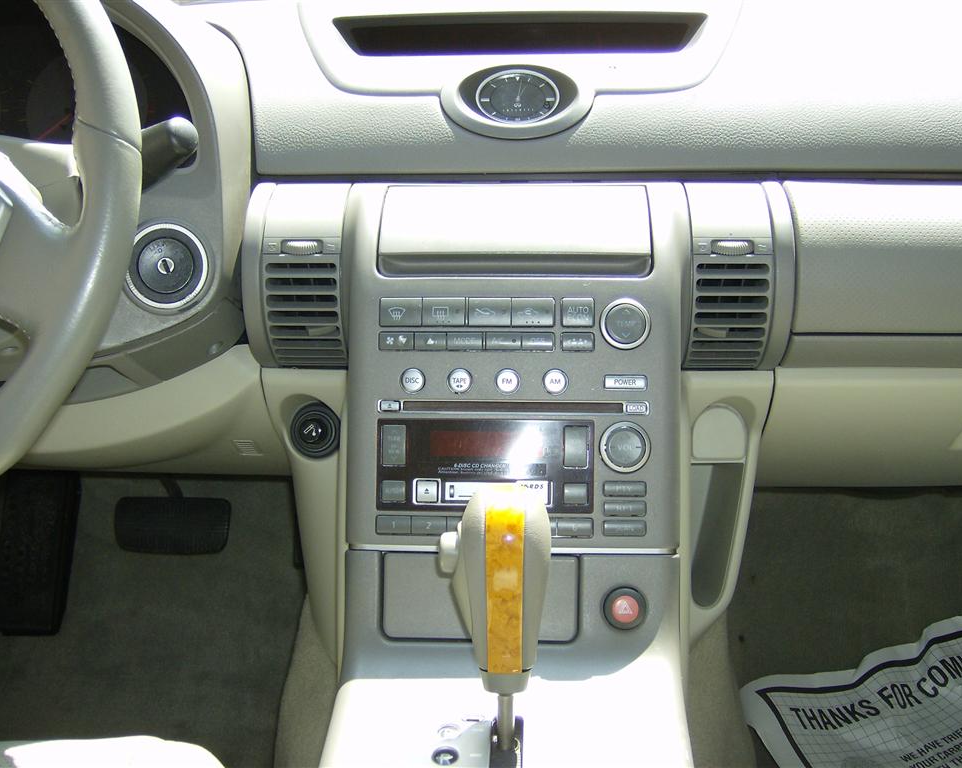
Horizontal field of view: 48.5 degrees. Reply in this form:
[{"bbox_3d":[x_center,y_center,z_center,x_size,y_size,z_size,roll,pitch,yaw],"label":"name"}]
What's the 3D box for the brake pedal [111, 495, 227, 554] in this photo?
[{"bbox_3d":[-0.315,0.143,1.090,0.118,0.061,0.030,0,-10,0],"label":"brake pedal"}]

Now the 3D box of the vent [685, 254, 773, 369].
[{"bbox_3d":[0.158,-0.046,0.683,0.052,0.077,0.027,0,24,0],"label":"vent"}]

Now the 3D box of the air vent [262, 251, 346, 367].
[{"bbox_3d":[-0.113,-0.048,0.683,0.051,0.077,0.027,0,24,0],"label":"air vent"}]

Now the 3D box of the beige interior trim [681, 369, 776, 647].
[{"bbox_3d":[0.157,0.075,0.682,0.060,0.167,0.062,0,3,0],"label":"beige interior trim"}]

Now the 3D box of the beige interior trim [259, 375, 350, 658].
[{"bbox_3d":[-0.112,0.081,0.682,0.057,0.179,0.062,0,3,0],"label":"beige interior trim"}]

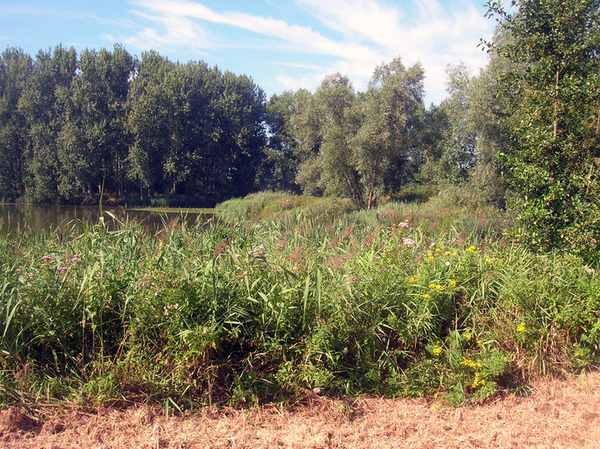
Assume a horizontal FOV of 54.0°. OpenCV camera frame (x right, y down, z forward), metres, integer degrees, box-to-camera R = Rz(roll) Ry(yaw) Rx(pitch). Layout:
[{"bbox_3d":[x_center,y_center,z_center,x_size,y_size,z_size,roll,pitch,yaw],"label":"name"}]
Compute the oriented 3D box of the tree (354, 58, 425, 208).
[{"bbox_3d":[5.775,-5.807,38.000,4.600,9.900,4.600,0,4,0],"label":"tree"}]

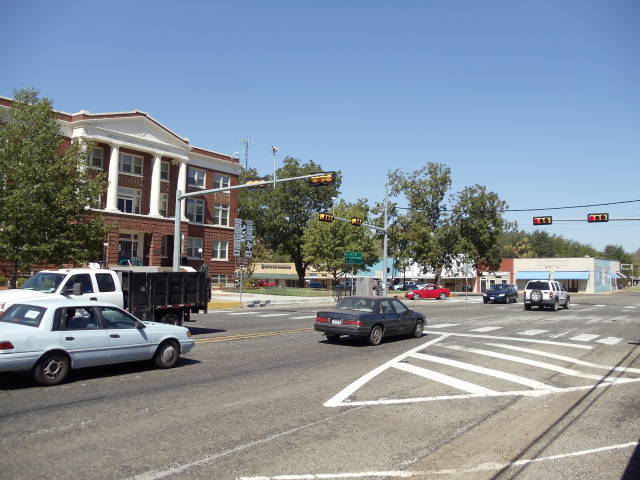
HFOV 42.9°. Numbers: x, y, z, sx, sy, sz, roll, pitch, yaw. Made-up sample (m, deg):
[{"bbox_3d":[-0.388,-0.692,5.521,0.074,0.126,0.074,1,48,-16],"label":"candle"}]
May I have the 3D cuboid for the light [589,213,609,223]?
[{"bbox_3d":[17.644,-1.393,51.500,1.250,0.530,0.300,-1,-3,27],"label":"light"}]

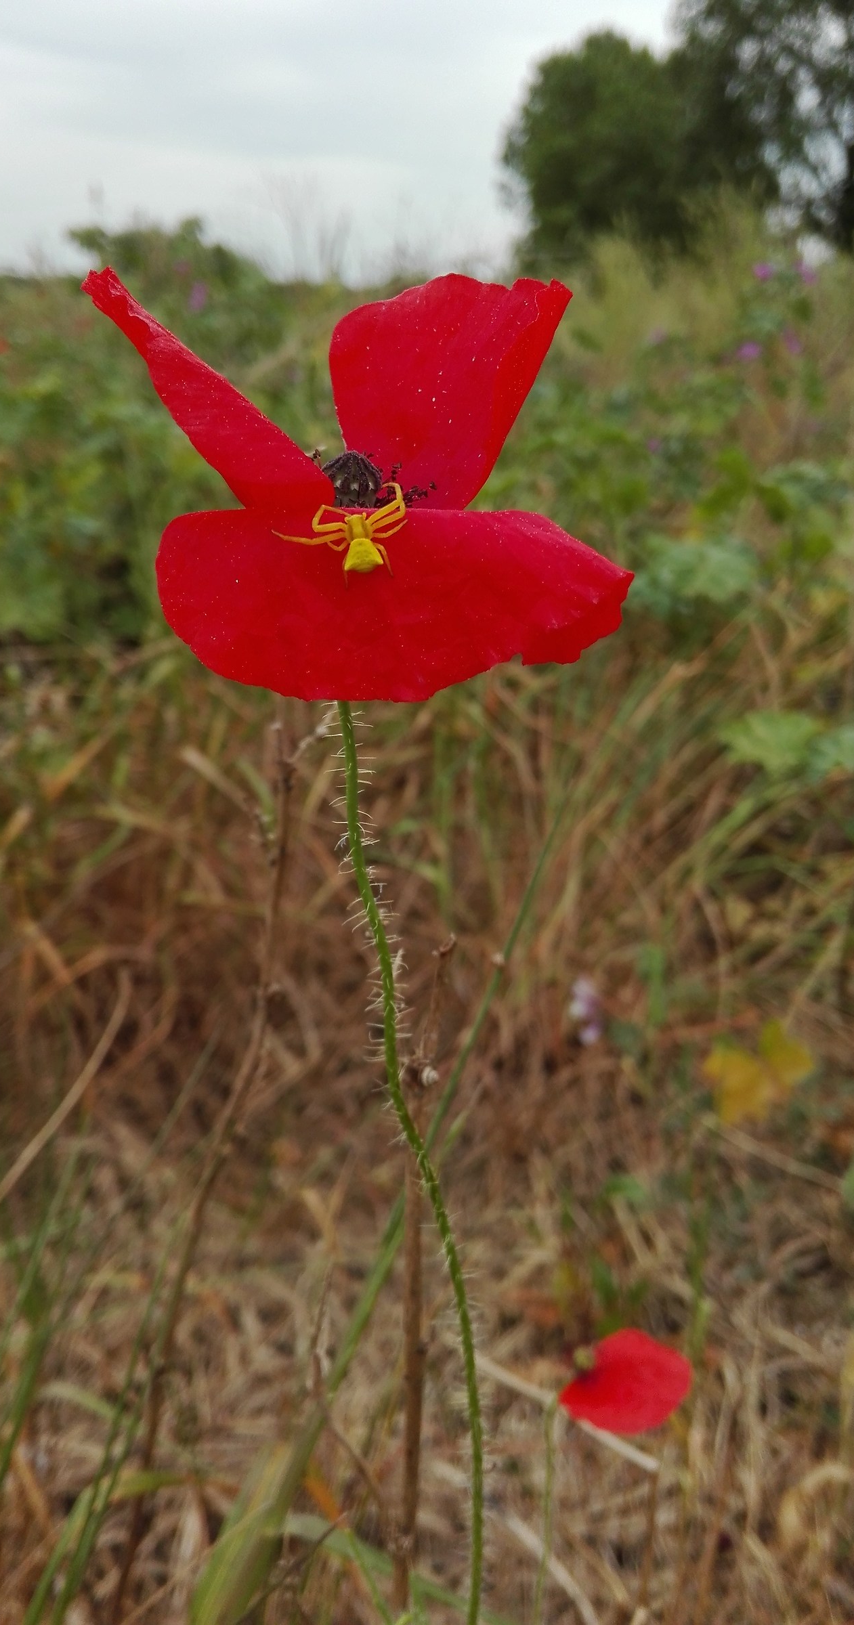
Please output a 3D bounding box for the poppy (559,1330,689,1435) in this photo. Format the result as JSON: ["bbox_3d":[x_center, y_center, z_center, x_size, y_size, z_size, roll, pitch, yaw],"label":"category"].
[{"bbox_3d":[0.088,0.255,0.520,0.058,0.034,0.050,0,25,0],"label":"poppy"}]

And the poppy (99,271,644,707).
[{"bbox_3d":[-0.011,-0.050,0.176,0.080,0.056,0.056,0,25,0],"label":"poppy"}]

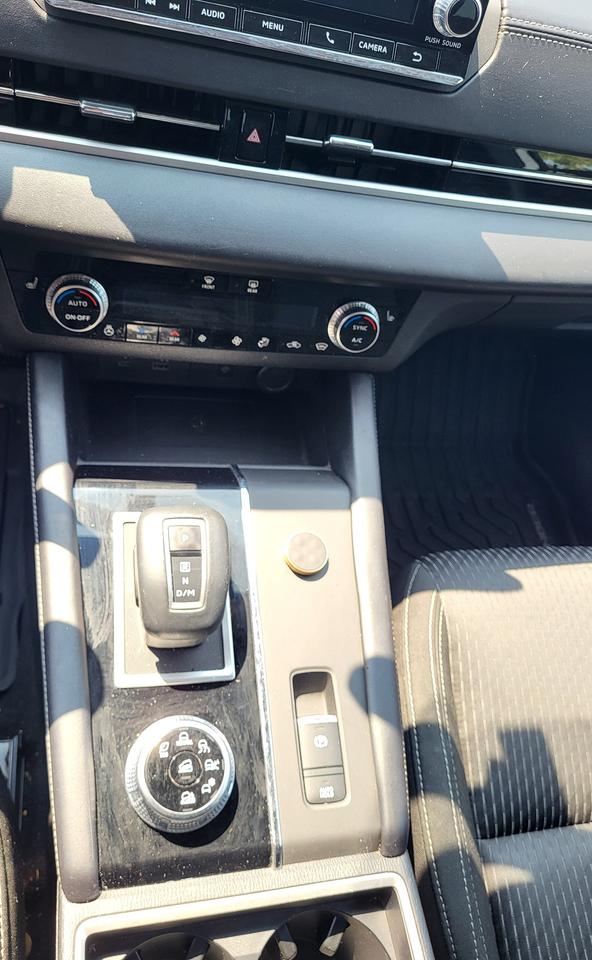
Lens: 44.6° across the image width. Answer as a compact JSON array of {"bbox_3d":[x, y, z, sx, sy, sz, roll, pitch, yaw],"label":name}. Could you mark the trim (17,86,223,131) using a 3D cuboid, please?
[{"bbox_3d":[-0.116,-0.245,0.478,0.133,0.011,0.014,1,35,-17],"label":"trim"}]

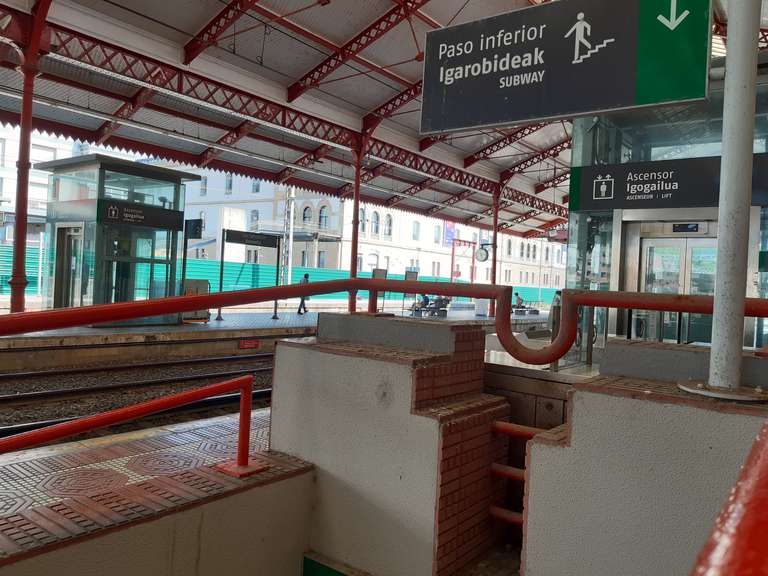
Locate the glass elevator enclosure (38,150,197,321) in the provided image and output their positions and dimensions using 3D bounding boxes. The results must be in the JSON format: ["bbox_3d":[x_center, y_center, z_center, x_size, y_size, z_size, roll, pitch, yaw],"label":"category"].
[{"bbox_3d":[-7.100,-1.090,15.180,3.400,4.000,2.720,4,1,38],"label":"glass elevator enclosure"}]

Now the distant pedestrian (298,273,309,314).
[{"bbox_3d":[-3.205,0.223,23.291,0.450,1.650,0.500,3,1,-40],"label":"distant pedestrian"}]

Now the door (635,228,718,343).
[{"bbox_3d":[3.419,0.486,6.636,1.020,2.130,0.090,4,1,38],"label":"door"}]

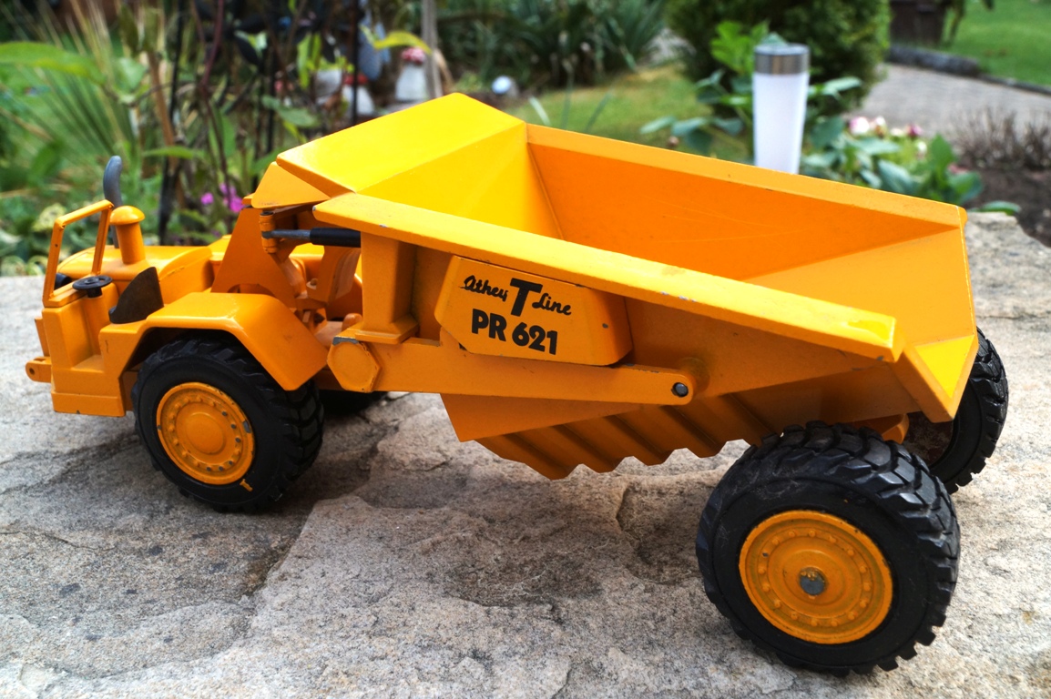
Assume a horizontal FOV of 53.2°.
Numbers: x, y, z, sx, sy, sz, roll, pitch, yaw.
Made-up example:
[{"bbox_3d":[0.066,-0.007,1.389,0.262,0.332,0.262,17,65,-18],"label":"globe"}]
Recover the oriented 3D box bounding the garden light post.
[{"bbox_3d":[0.306,-0.200,1.297,0.062,0.330,0.062,-2,21,0],"label":"garden light post"}]

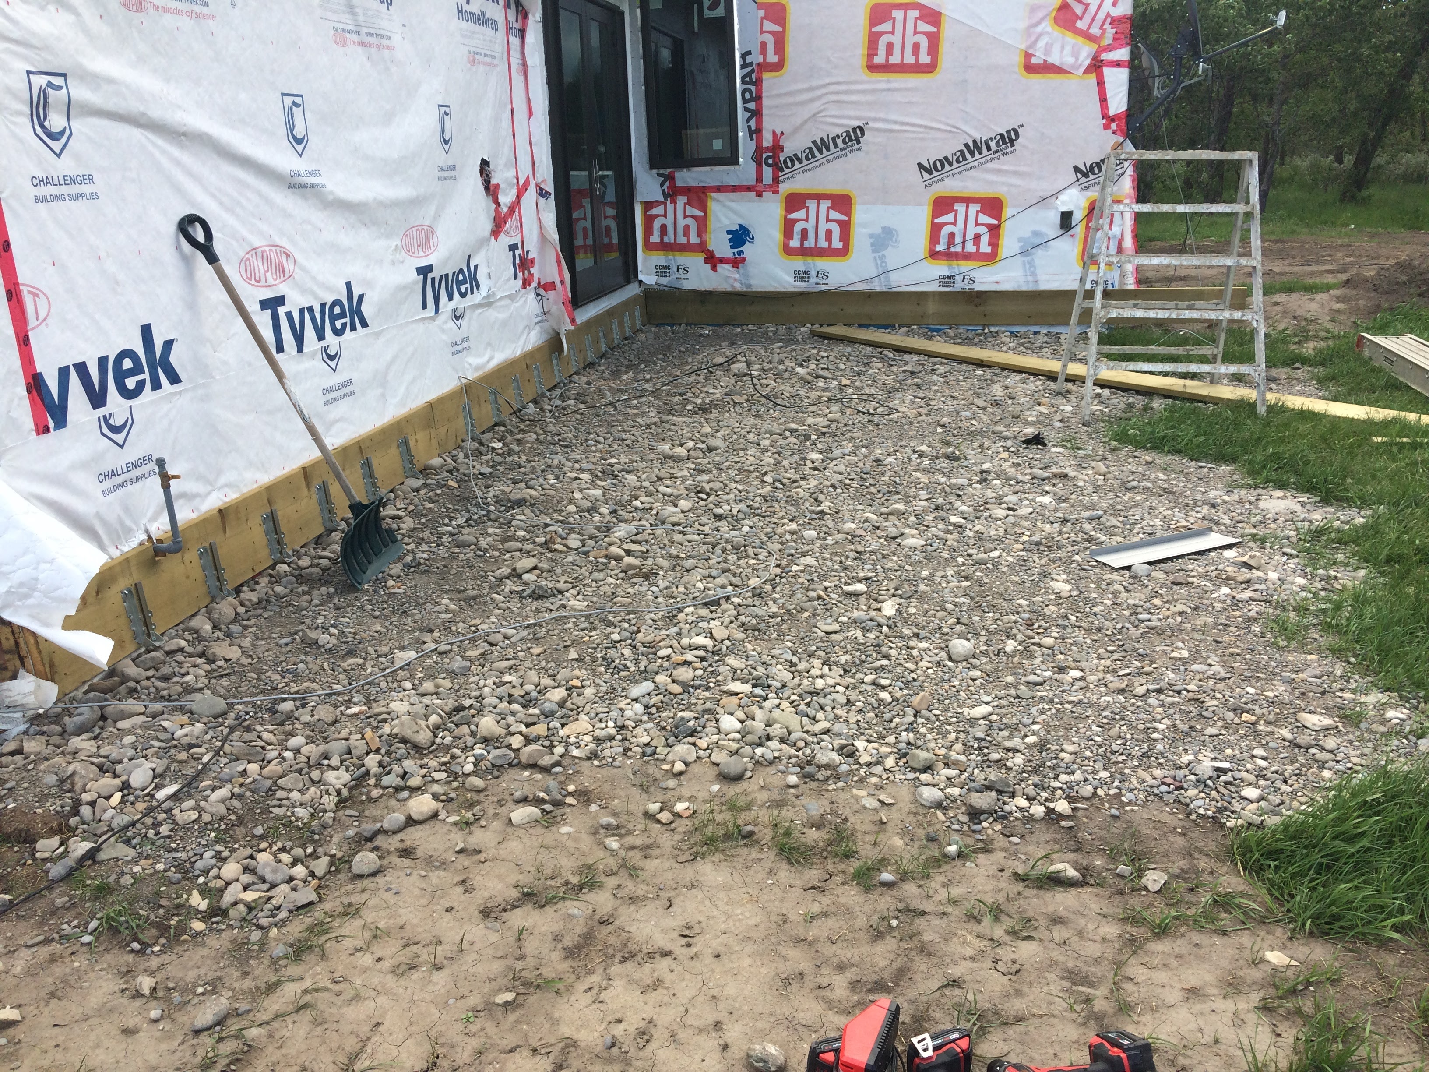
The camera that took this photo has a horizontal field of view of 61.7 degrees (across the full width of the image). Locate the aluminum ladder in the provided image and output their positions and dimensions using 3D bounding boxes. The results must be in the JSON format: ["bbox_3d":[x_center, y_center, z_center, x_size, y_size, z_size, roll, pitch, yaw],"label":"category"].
[{"bbox_3d":[2.606,-1.449,6.916,0.990,1.470,1.068,2,17,7],"label":"aluminum ladder"}]

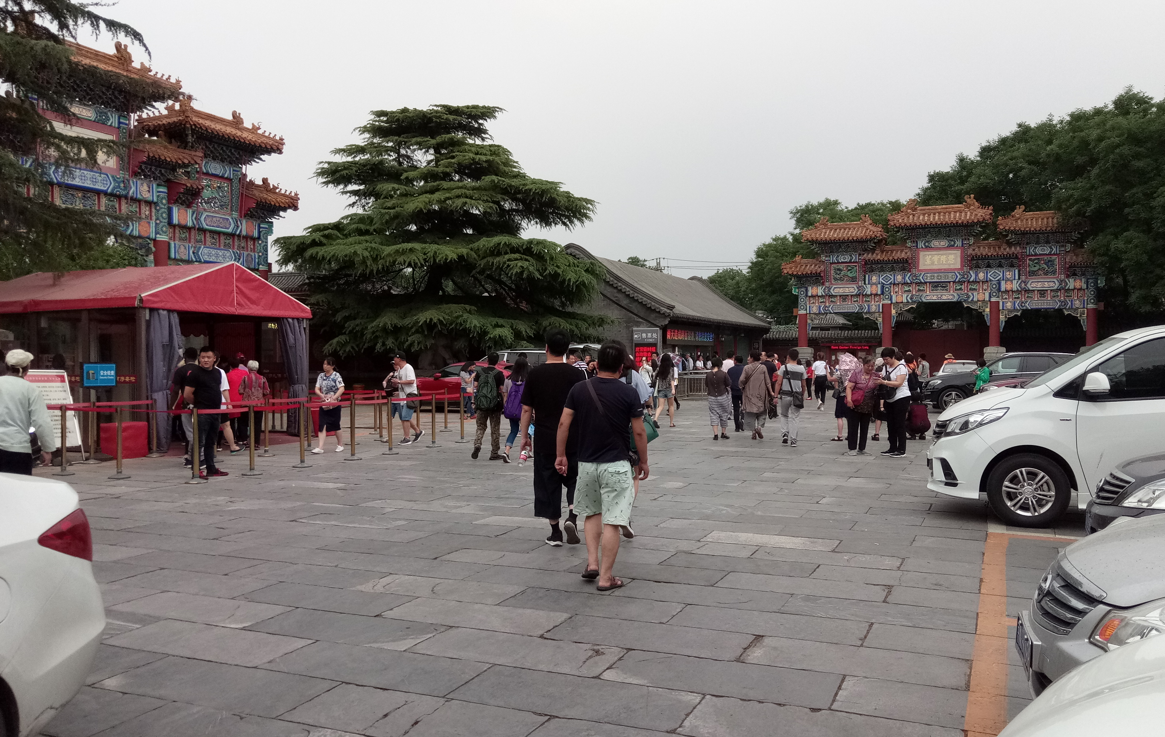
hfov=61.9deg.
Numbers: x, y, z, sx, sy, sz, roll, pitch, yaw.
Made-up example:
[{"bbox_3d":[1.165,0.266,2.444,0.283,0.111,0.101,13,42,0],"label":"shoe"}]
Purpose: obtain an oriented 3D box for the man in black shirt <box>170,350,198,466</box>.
[{"bbox_3d":[-5.920,0.593,14.617,0.520,1.780,0.340,-1,1,-18],"label":"man in black shirt"}]

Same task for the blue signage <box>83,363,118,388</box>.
[{"bbox_3d":[-7.906,0.112,15.900,0.560,0.400,0.070,-1,1,-14],"label":"blue signage"}]

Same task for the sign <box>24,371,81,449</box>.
[{"bbox_3d":[-8.053,0.741,14.590,0.520,1.360,0.850,0,1,27],"label":"sign"}]

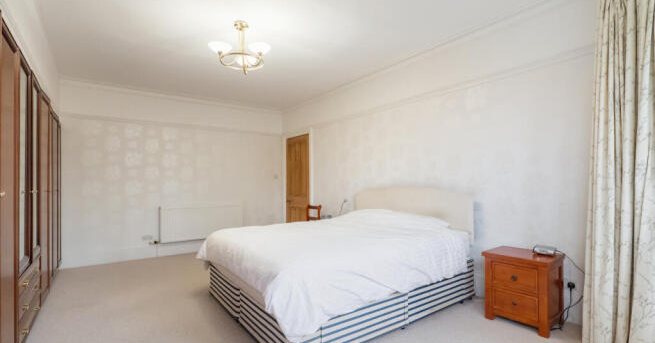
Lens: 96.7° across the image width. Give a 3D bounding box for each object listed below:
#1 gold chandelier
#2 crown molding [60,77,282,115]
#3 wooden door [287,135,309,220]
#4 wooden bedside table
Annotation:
[{"bbox_3d":[-0.755,-1.087,2.619,0.561,0.459,0.561,0,-2,0],"label":"gold chandelier"},{"bbox_3d":[-2.234,-1.157,4.787,3.226,0.112,0.102,2,-3,-32],"label":"crown molding"},{"bbox_3d":[-0.514,0.346,5.215,0.051,1.958,0.745,2,-3,-39],"label":"wooden door"},{"bbox_3d":[1.575,0.932,2.331,0.388,0.541,0.449,2,-3,-39],"label":"wooden bedside table"}]

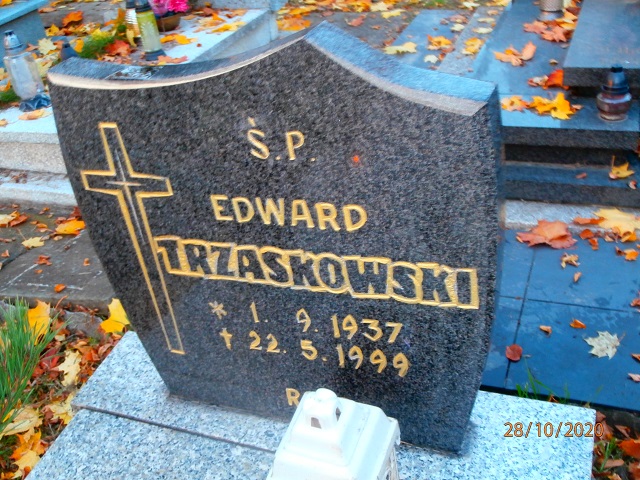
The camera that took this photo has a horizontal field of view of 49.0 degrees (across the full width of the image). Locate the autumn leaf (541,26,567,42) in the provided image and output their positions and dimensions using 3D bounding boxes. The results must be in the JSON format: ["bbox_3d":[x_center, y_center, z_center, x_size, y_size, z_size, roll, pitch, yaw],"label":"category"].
[{"bbox_3d":[0.895,-0.788,2.694,0.100,0.035,0.095,3,33,18],"label":"autumn leaf"}]

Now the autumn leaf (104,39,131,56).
[{"bbox_3d":[-1.024,-0.972,3.538,0.126,0.050,0.128,-17,34,-11],"label":"autumn leaf"}]

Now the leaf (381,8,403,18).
[{"bbox_3d":[0.412,-1.312,4.065,0.127,0.025,0.106,-5,34,7],"label":"leaf"}]

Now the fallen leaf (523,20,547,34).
[{"bbox_3d":[0.865,-0.853,2.820,0.104,0.030,0.097,2,33,16],"label":"fallen leaf"}]

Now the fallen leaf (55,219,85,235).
[{"bbox_3d":[-0.869,-0.047,2.436,0.104,0.020,0.086,-20,34,-18],"label":"fallen leaf"}]

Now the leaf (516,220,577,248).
[{"bbox_3d":[0.662,-0.018,2.054,0.168,0.040,0.093,2,35,18],"label":"leaf"}]

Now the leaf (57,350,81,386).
[{"bbox_3d":[-0.648,0.331,1.810,0.062,0.025,0.120,-23,34,-22],"label":"leaf"}]

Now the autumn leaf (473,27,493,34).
[{"bbox_3d":[0.819,-1.057,3.542,0.098,0.016,0.077,-1,34,13],"label":"autumn leaf"}]

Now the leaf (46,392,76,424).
[{"bbox_3d":[-0.620,0.404,1.686,0.072,0.025,0.092,-24,35,-23],"label":"leaf"}]

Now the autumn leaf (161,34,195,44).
[{"bbox_3d":[-0.711,-0.997,3.489,0.196,0.020,0.093,7,37,24],"label":"autumn leaf"}]

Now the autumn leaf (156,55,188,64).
[{"bbox_3d":[-0.682,-0.832,3.235,0.170,0.020,0.078,6,37,23],"label":"autumn leaf"}]

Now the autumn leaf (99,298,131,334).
[{"bbox_3d":[-0.561,0.210,1.931,0.085,0.040,0.118,-19,33,-17],"label":"autumn leaf"}]

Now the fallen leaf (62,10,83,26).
[{"bbox_3d":[-1.433,-1.283,4.068,0.116,0.050,0.120,-17,33,-14],"label":"fallen leaf"}]

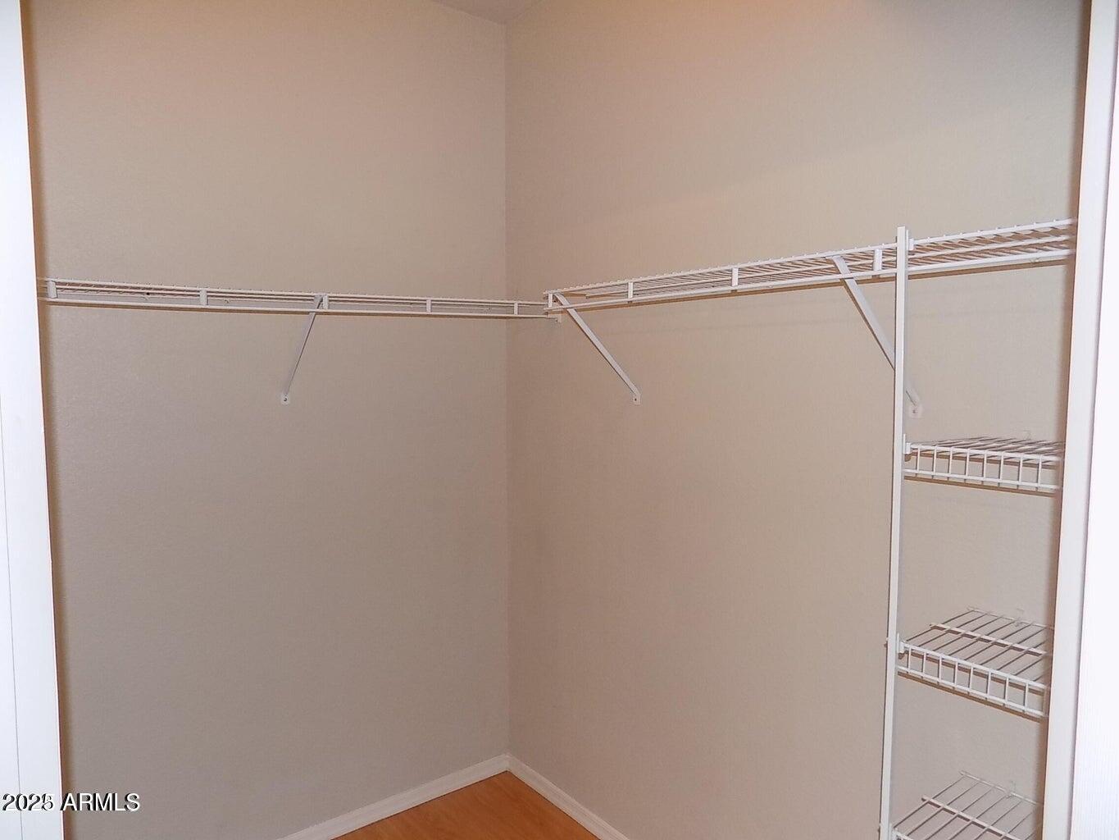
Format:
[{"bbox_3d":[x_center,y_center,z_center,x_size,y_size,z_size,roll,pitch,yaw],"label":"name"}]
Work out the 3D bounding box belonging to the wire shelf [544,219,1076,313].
[{"bbox_3d":[0.494,-0.292,1.562,0.305,0.050,1.372,-4,5,-38],"label":"wire shelf"}]

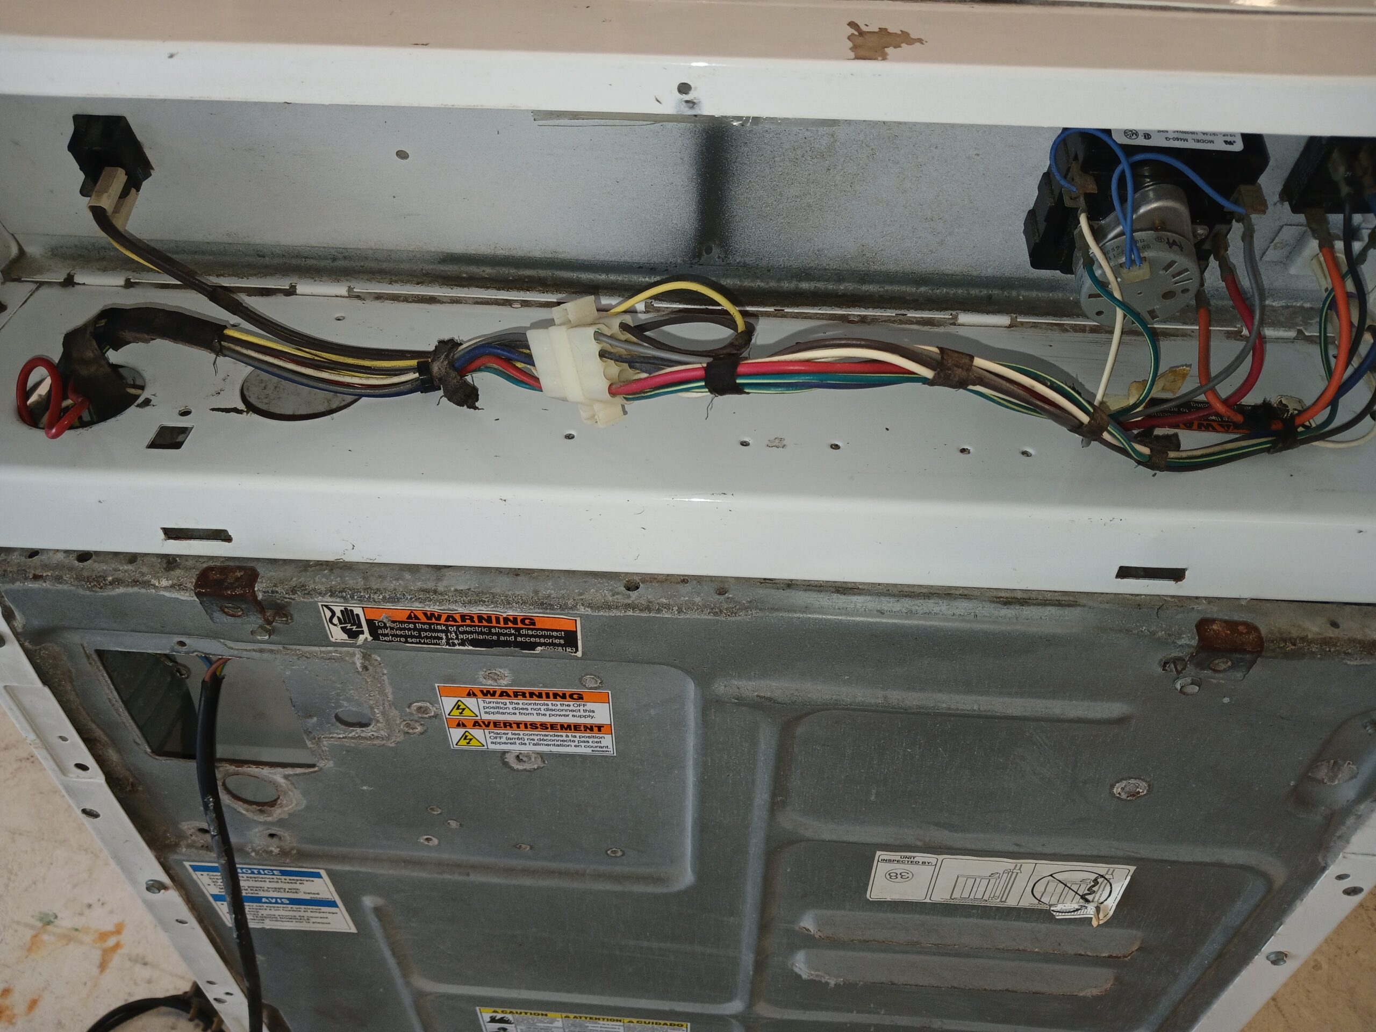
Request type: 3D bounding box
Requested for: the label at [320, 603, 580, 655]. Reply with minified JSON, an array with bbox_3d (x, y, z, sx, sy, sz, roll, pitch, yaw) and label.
[{"bbox_3d":[-0.099,0.048,0.455,0.109,0.025,0.002,2,44,2],"label":"label"}]

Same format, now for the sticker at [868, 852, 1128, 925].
[{"bbox_3d":[0.169,0.202,0.587,0.138,0.056,0.004,2,44,2],"label":"sticker"}]

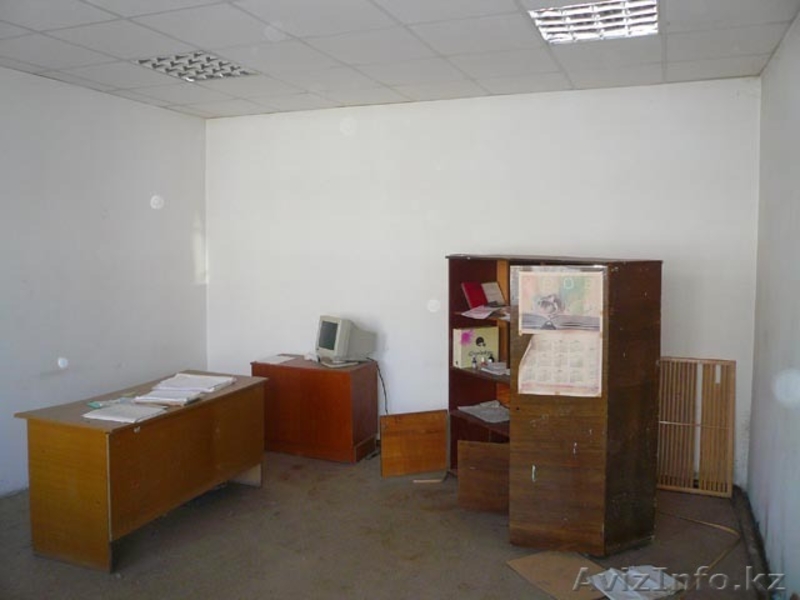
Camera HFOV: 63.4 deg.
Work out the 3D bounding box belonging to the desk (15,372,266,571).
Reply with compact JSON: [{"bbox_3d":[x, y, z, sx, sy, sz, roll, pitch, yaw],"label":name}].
[{"bbox_3d":[-1.487,0.944,3.962,0.687,0.736,1.310,2,6,24],"label":"desk"}]

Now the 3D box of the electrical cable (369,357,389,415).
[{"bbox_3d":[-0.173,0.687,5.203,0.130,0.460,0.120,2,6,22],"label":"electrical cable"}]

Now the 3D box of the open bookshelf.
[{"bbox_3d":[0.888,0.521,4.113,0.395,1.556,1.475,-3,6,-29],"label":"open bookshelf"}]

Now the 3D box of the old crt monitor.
[{"bbox_3d":[-0.426,0.310,5.183,0.385,0.375,0.360,-3,6,-33],"label":"old crt monitor"}]

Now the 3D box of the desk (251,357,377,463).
[{"bbox_3d":[-0.685,0.848,5.208,0.916,0.701,0.441,2,6,22],"label":"desk"}]

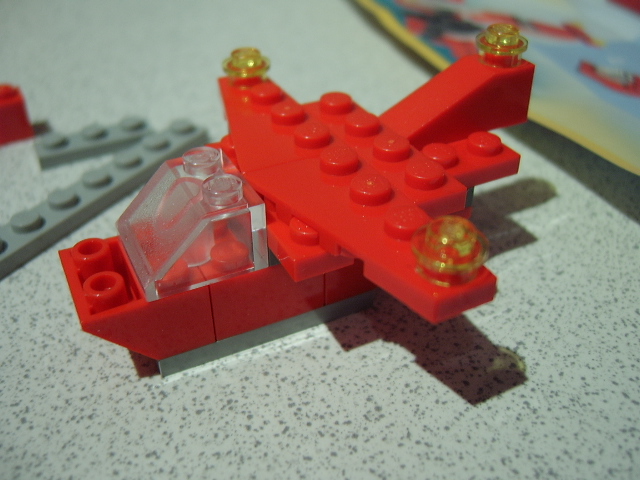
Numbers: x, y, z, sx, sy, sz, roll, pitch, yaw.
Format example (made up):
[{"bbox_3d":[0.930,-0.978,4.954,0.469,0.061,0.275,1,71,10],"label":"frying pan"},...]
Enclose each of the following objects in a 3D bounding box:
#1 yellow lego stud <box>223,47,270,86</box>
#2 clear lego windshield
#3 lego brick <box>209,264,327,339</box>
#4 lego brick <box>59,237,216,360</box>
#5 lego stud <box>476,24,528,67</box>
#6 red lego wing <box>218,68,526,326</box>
[{"bbox_3d":[-0.012,-0.029,0.097,0.008,0.005,0.008,0,35,0],"label":"yellow lego stud"},{"bbox_3d":[-0.017,-0.003,0.074,0.016,0.011,0.016,-16,39,-22],"label":"clear lego windshield"},{"bbox_3d":[-0.010,0.003,0.083,0.016,0.010,0.016,-16,39,-22],"label":"lego brick"},{"bbox_3d":[-0.024,0.007,0.077,0.016,0.010,0.016,-16,39,-22],"label":"lego brick"},{"bbox_3d":[0.028,-0.030,0.089,0.008,0.005,0.008,0,35,0],"label":"lego stud"},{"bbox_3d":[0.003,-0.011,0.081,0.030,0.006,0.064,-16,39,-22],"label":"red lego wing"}]

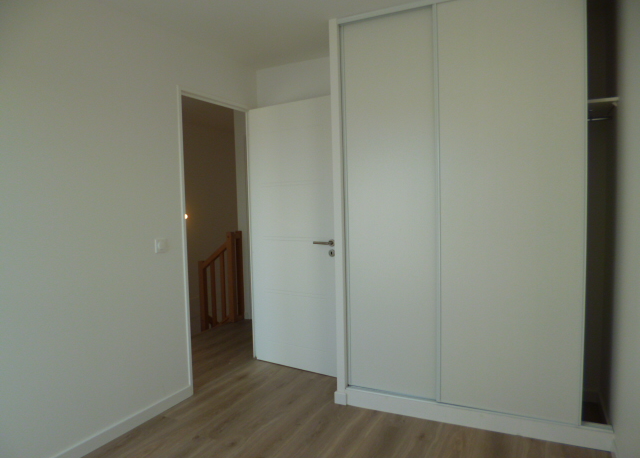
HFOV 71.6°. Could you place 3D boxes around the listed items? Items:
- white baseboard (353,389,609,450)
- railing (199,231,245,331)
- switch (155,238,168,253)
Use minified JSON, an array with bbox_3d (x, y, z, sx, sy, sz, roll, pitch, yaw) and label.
[{"bbox_3d":[0.823,1.061,2.532,1.424,0.115,0.025,0,3,24],"label":"white baseboard"},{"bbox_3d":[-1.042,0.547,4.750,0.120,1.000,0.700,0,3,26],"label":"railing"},{"bbox_3d":[-0.982,0.105,2.746,0.012,0.085,0.085,0,3,26],"label":"switch"}]

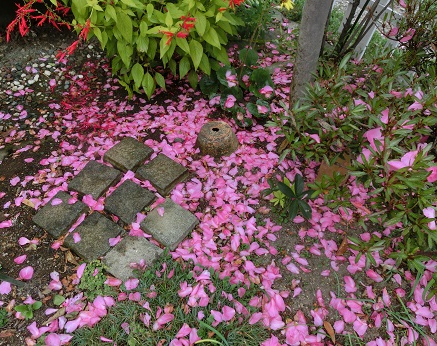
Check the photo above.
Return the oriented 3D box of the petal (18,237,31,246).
[{"bbox_3d":[-0.762,0.267,1.301,0.046,0.012,0.031,30,54,25],"label":"petal"}]

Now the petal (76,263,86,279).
[{"bbox_3d":[-0.504,0.357,1.212,0.027,0.014,0.058,2,48,3],"label":"petal"}]

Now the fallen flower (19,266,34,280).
[{"bbox_3d":[-0.696,0.361,1.208,0.046,0.020,0.047,-2,48,-1],"label":"fallen flower"}]

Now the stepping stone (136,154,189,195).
[{"bbox_3d":[-0.254,0.009,1.523,0.160,0.045,0.160,28,54,24],"label":"stepping stone"}]

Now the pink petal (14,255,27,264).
[{"bbox_3d":[-0.743,0.325,1.247,0.043,0.012,0.033,-15,49,-12],"label":"pink petal"}]

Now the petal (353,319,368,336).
[{"bbox_3d":[0.454,0.494,1.069,0.046,0.018,0.054,0,48,1],"label":"petal"}]

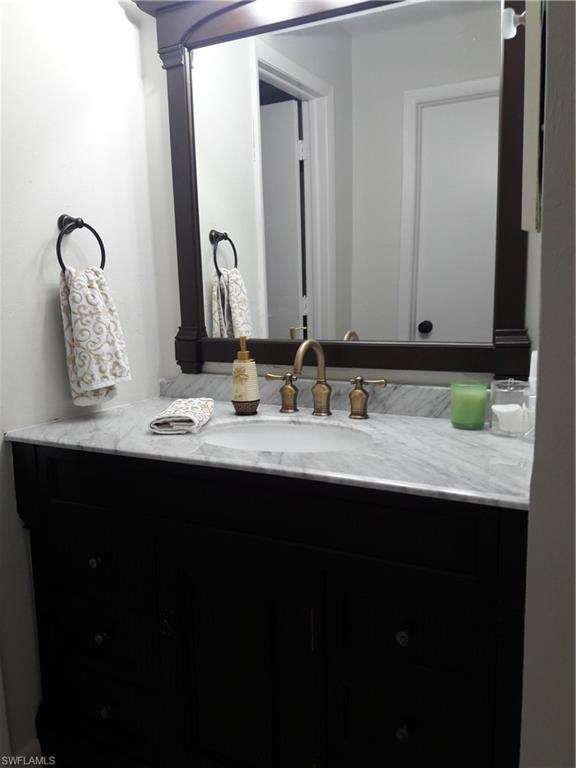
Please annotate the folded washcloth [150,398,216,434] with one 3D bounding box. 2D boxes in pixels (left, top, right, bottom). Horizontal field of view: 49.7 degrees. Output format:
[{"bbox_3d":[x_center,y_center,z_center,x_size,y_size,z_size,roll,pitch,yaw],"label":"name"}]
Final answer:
[{"bbox_3d":[-0.254,0.081,1.587,0.120,0.040,0.240,0,9,6],"label":"folded washcloth"}]

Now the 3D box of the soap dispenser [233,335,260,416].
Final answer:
[{"bbox_3d":[-0.113,-0.023,1.684,0.078,0.207,0.084,-2,9,-4],"label":"soap dispenser"}]

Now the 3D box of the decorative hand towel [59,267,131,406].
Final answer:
[{"bbox_3d":[-0.515,-0.128,1.625,0.110,0.350,0.215,3,10,27],"label":"decorative hand towel"}]

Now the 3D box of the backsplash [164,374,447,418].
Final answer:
[{"bbox_3d":[0.124,0.025,1.727,1.190,0.088,0.021,3,10,27],"label":"backsplash"}]

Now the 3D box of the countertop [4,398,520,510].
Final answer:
[{"bbox_3d":[-0.010,0.120,1.496,1.210,0.020,0.575,3,10,27],"label":"countertop"}]

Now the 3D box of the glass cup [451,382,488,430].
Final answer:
[{"bbox_3d":[0.440,0.051,1.506,0.086,0.096,0.086,3,10,27],"label":"glass cup"}]

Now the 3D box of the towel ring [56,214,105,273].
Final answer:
[{"bbox_3d":[-0.546,-0.341,1.604,0.082,0.182,0.162,3,10,27],"label":"towel ring"}]

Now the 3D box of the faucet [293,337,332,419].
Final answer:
[{"bbox_3d":[0.060,-0.011,1.589,0.053,0.207,0.188,3,10,27],"label":"faucet"}]

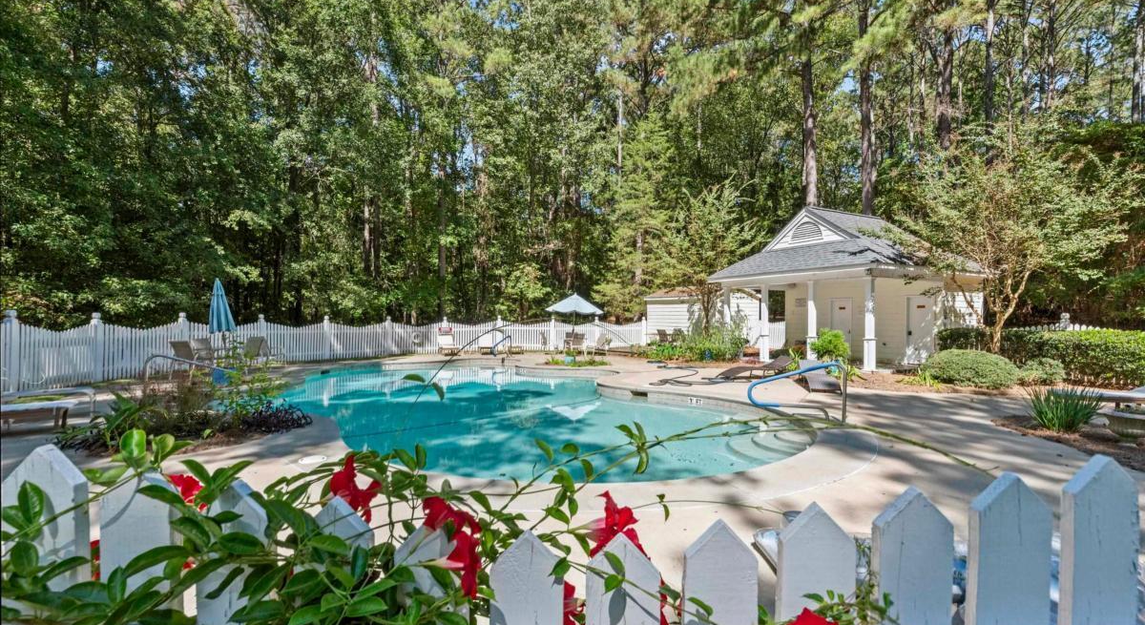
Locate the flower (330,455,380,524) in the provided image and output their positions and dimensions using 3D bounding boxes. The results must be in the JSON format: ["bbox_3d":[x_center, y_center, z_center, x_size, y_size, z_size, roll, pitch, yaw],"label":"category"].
[{"bbox_3d":[-0.288,0.234,0.675,0.065,0.082,0.075,0,-1,-35],"label":"flower"}]

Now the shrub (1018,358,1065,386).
[{"bbox_3d":[11.022,1.341,11.985,0.950,0.580,0.920,-1,-1,43],"label":"shrub"}]

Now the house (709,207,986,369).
[{"bbox_3d":[8.989,-0.850,16.954,6.323,5.010,5.939,0,-1,-27],"label":"house"}]

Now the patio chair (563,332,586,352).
[{"bbox_3d":[0.119,1.310,21.186,0.750,0.920,0.850,0,-1,-23],"label":"patio chair"}]

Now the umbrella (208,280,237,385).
[{"bbox_3d":[-8.793,0.421,12.796,0.570,2.500,0.570,-4,-1,0],"label":"umbrella"}]

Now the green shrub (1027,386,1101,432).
[{"bbox_3d":[6.709,1.272,6.936,0.820,0.600,0.780,-1,-1,44],"label":"green shrub"}]

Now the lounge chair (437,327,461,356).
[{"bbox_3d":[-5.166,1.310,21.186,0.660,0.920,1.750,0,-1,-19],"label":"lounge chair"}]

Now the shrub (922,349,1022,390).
[{"bbox_3d":[9.313,1.240,11.886,1.850,0.800,1.750,-1,-1,37],"label":"shrub"}]

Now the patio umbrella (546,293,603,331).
[{"bbox_3d":[0.096,0.502,20.495,2.350,2.520,2.350,0,-1,0],"label":"patio umbrella"}]

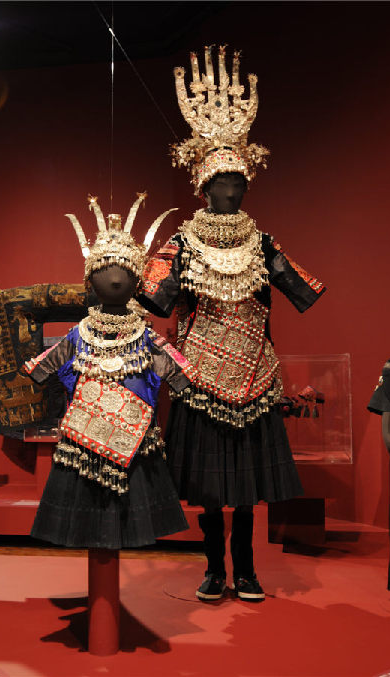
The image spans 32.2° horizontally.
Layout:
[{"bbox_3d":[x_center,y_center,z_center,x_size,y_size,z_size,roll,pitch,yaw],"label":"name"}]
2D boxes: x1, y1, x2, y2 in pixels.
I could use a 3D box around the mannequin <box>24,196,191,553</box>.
[{"bbox_3d":[-0.262,0.068,2.020,0.500,1.010,0.410,1,-2,-10],"label":"mannequin"}]

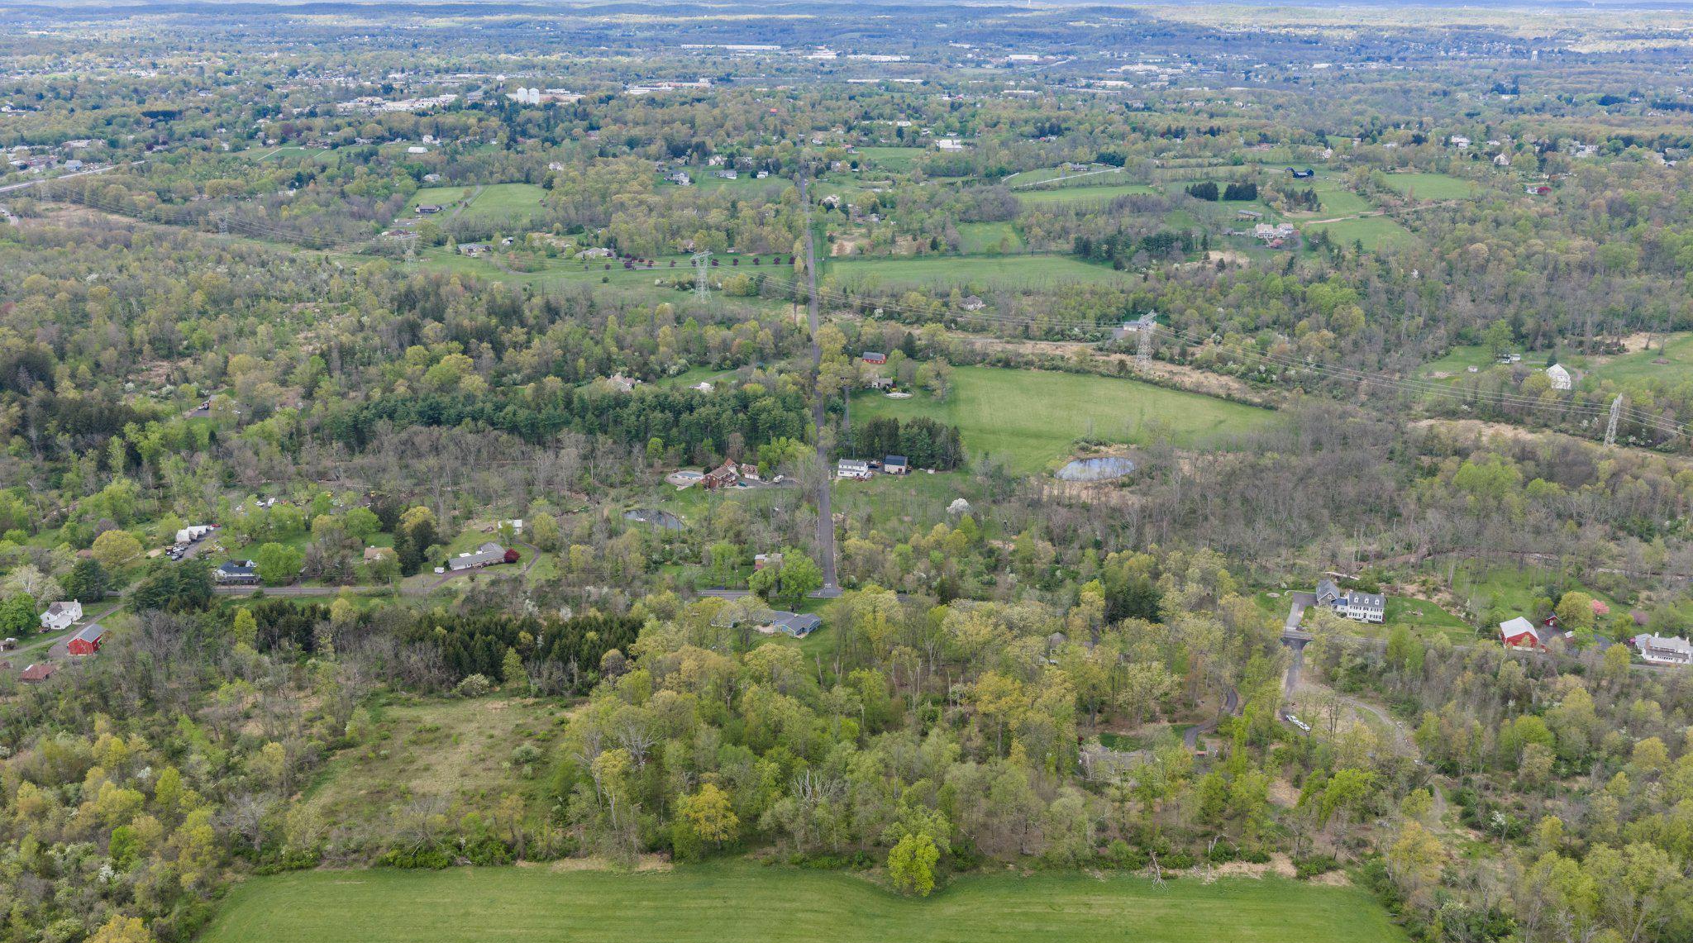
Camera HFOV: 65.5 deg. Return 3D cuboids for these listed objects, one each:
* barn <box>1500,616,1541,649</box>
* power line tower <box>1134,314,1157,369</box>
[{"bbox_3d":[233.192,56.049,455.153,10.400,7.400,11.600,6,21,15],"label":"barn"},{"bbox_3d":[180.998,-78.625,795.855,8.000,34.500,20.500,15,25,36],"label":"power line tower"}]

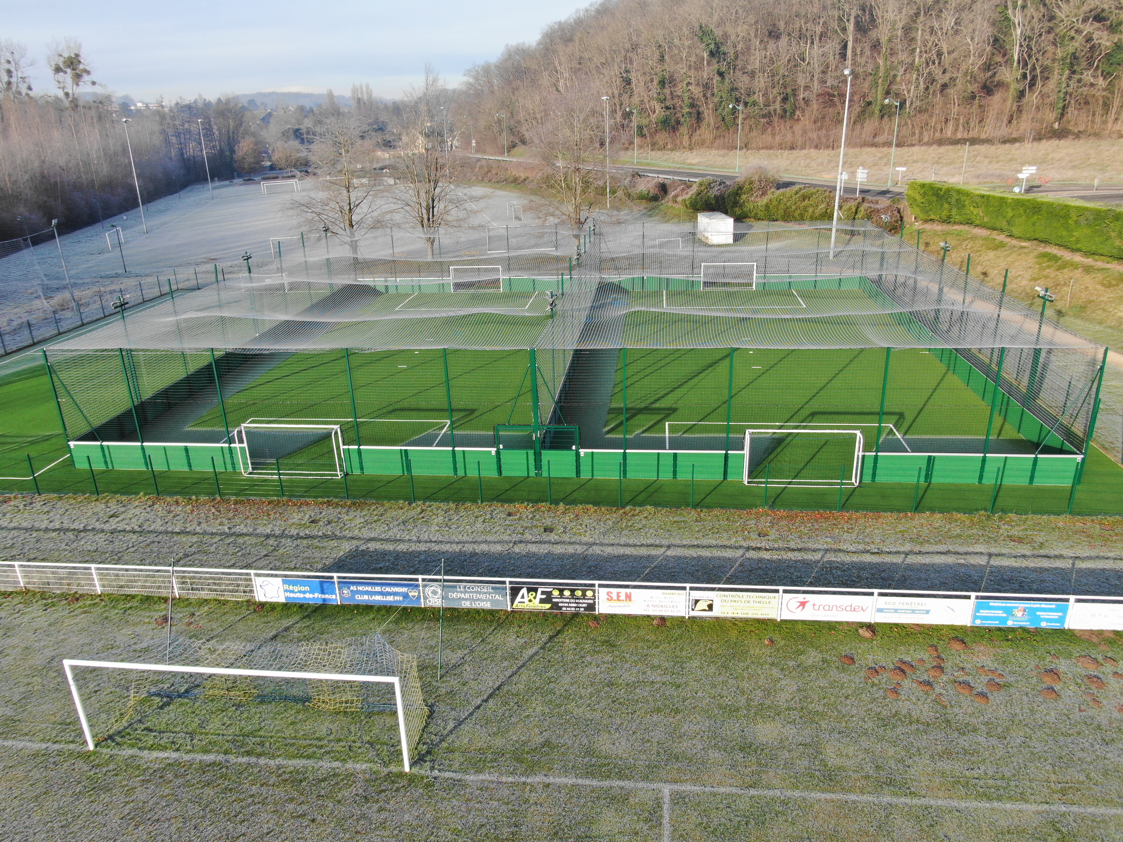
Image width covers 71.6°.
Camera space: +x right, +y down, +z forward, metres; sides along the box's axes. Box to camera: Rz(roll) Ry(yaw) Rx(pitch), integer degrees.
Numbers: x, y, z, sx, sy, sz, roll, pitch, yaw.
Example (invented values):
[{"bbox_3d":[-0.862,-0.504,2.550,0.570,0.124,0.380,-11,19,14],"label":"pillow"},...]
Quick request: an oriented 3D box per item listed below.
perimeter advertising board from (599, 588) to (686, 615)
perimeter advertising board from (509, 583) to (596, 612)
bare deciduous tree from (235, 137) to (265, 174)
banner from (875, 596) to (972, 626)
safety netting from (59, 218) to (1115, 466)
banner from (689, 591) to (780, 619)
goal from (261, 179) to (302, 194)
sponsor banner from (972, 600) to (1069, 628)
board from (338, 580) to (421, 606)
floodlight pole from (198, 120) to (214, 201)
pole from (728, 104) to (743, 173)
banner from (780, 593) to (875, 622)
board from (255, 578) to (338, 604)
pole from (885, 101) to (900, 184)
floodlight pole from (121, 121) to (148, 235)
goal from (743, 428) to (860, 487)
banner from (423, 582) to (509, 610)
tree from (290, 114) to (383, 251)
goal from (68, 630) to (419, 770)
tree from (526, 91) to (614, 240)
[{"bbox_3d":[2.251,5.089,21.938,2.470,0.820,0.050,1,21,6],"label":"perimeter advertising board"},{"bbox_3d":[-0.265,5.061,22.202,2.470,0.820,0.050,1,21,6],"label":"perimeter advertising board"},{"bbox_3d":[-81.877,-69.115,204.116,8.200,10.738,8.200,-2,22,0],"label":"bare deciduous tree"},{"bbox_3d":[9.689,5.119,20.890,2.460,0.790,0.040,0,22,7],"label":"banner"},{"bbox_3d":[1.006,-7.191,45.936,40.400,4.150,35.000,1,22,7],"label":"safety netting"},{"bbox_3d":[4.768,5.117,21.674,2.470,0.820,0.050,1,21,6],"label":"banner"},{"bbox_3d":[-58.675,-49.178,162.937,7.500,2.480,1.800,-8,22,-15],"label":"goal"},{"bbox_3d":[11.981,5.050,20.355,2.360,0.780,0.050,1,22,7],"label":"sponsor banner"},{"bbox_3d":[-5.298,5.005,22.731,2.470,0.820,0.050,1,21,6],"label":"board"},{"bbox_3d":[-65.081,-48.095,143.489,1.000,13.940,0.900,-6,21,-10],"label":"floodlight pole"},{"bbox_3d":[25.319,-41.247,113.952,2.000,9.300,0.550,-10,23,-19],"label":"pole"},{"bbox_3d":[7.284,5.145,21.409,2.470,0.820,0.050,1,21,6],"label":"banner"},{"bbox_3d":[-7.769,4.996,22.874,2.420,0.800,0.040,0,22,7],"label":"board"},{"bbox_3d":[38.987,-33.022,93.142,2.000,9.600,0.450,-6,22,-9],"label":"pole"},{"bbox_3d":[-56.816,-32.712,104.672,1.200,14.564,1.400,-7,22,-12],"label":"floodlight pole"},{"bbox_3d":[9.086,1.435,29.387,4.160,2.080,0.550,1,22,7],"label":"goal"},{"bbox_3d":[-2.743,5.025,22.306,2.420,0.800,0.040,0,22,7],"label":"banner"},{"bbox_3d":[-21.659,-22.306,75.532,9.100,13.995,9.100,-2,22,0],"label":"tree"},{"bbox_3d":[-6.885,5.989,17.643,7.540,2.480,2.000,1,22,7],"label":"goal"},{"bbox_3d":[0.889,-24.038,75.180,9.300,15.350,9.000,-2,20,1],"label":"tree"}]

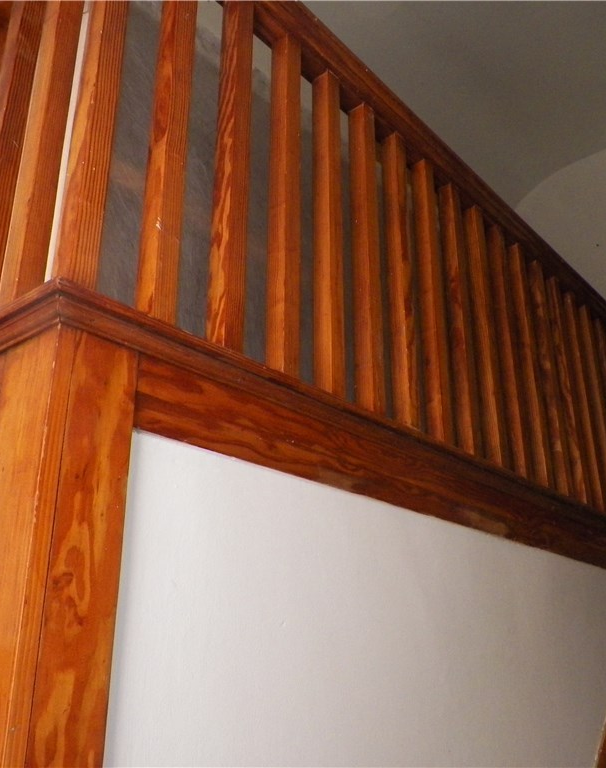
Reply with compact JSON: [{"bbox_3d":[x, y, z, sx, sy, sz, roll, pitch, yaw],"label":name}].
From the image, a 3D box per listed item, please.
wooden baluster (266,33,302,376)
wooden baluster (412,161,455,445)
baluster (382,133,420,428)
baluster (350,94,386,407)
[{"bbox_3d":[-0.027,-0.285,1.158,0.034,0.638,0.034,-17,-27,37],"label":"wooden baluster"},{"bbox_3d":[0.252,-0.165,1.462,0.034,0.636,0.034,-17,-27,37],"label":"wooden baluster"},{"bbox_3d":[0.182,-0.197,1.386,0.034,0.639,0.034,-17,-27,37],"label":"baluster"},{"bbox_3d":[0.113,-0.225,1.311,0.034,0.639,0.034,-17,-27,37],"label":"baluster"}]

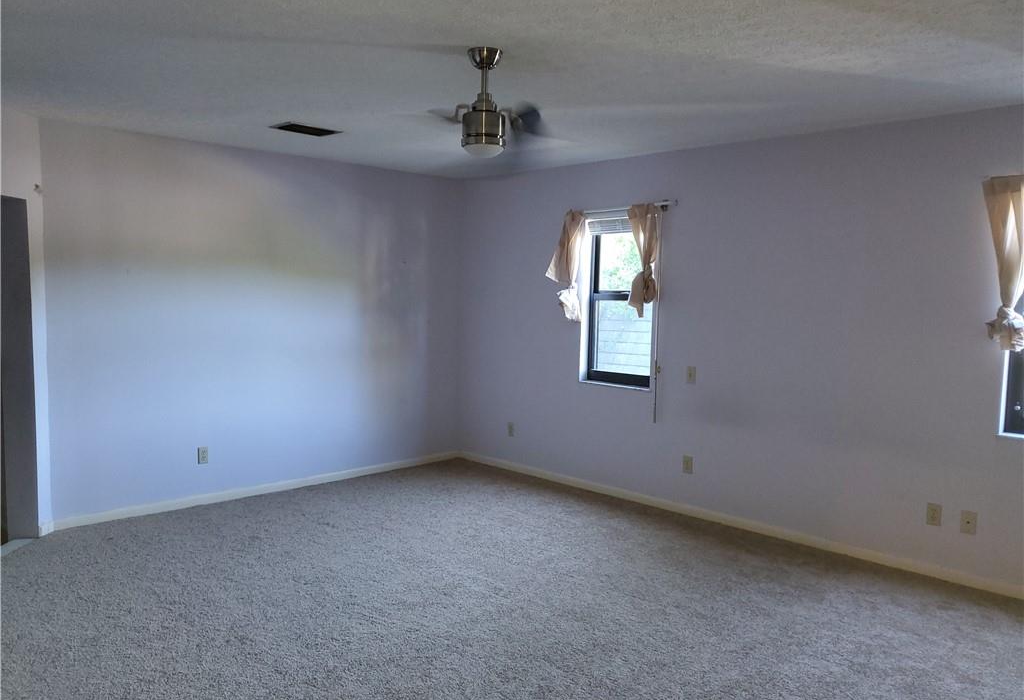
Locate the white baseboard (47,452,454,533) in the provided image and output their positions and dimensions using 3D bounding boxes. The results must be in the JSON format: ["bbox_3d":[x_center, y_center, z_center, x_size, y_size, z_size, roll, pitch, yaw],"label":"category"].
[{"bbox_3d":[-1.608,0.992,5.744,3.200,0.075,0.016,-3,6,-45],"label":"white baseboard"}]

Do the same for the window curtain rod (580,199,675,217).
[{"bbox_3d":[0.758,-1.010,5.435,0.080,0.050,0.960,-3,6,-45],"label":"window curtain rod"}]

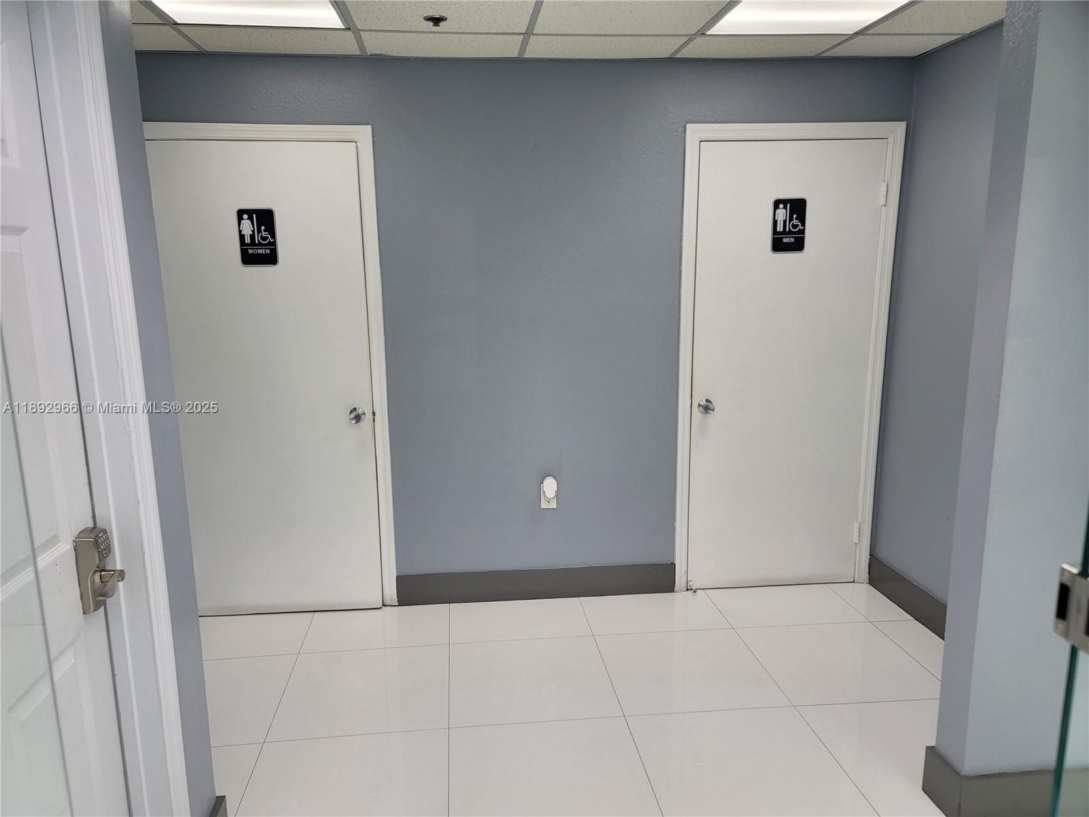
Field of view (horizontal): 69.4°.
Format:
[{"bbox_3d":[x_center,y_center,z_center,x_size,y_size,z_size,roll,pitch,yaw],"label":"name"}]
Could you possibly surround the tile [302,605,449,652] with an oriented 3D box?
[{"bbox_3d":[-0.707,0.949,3.379,0.603,0.014,0.387,-2,11,-6],"label":"tile"}]

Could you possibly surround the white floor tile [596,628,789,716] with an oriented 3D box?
[{"bbox_3d":[0.546,1.005,3.032,0.603,0.014,0.589,-2,11,-6],"label":"white floor tile"}]

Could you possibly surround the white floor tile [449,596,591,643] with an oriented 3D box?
[{"bbox_3d":[-0.108,0.931,3.444,0.603,0.014,0.387,-2,11,-6],"label":"white floor tile"}]

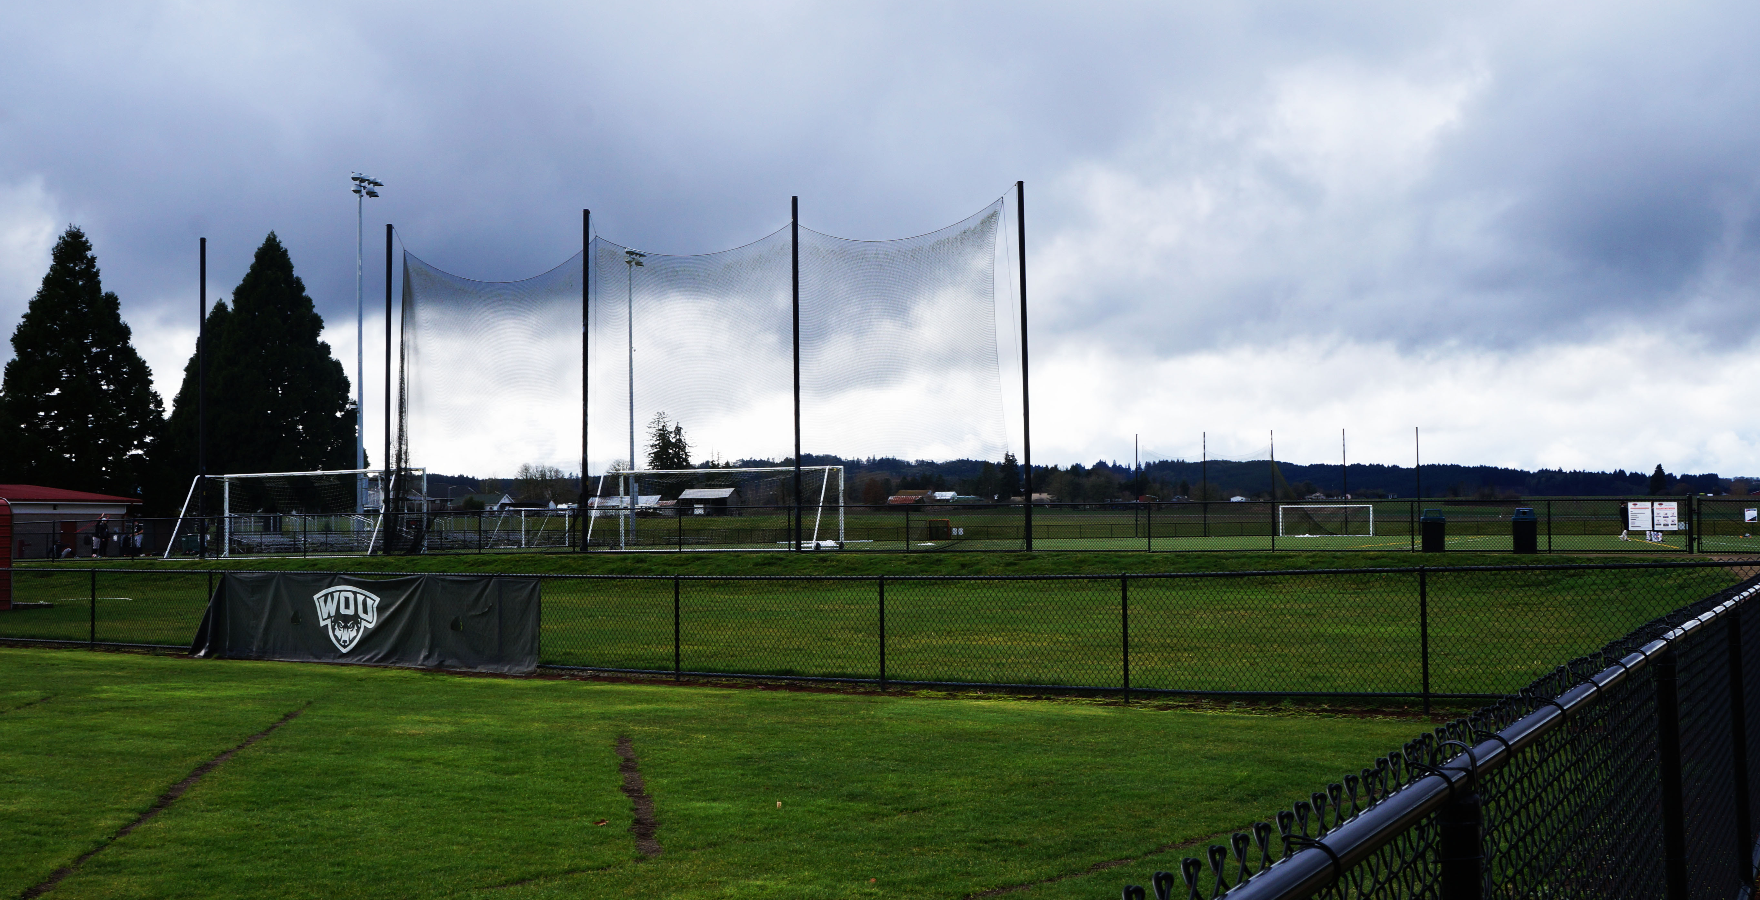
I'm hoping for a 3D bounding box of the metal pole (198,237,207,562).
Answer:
[{"bbox_3d":[-19.611,-1.473,55.200,0.180,9.380,0.180,-2,-3,17],"label":"metal pole"}]

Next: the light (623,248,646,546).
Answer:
[{"bbox_3d":[-19.786,-4.338,154.850,1.100,24.170,2.700,-2,-3,22],"label":"light"}]

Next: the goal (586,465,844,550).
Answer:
[{"bbox_3d":[-5.037,1.767,58.028,7.500,2.520,2.450,-2,-3,19],"label":"goal"}]

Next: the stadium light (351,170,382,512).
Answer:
[{"bbox_3d":[-32.848,-5.644,121.850,1.100,24.200,2.700,-2,-3,22],"label":"stadium light"}]

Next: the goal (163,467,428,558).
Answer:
[{"bbox_3d":[-17.456,1.869,56.901,7.500,2.520,2.550,-2,-3,22],"label":"goal"}]

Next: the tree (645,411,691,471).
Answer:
[{"bbox_3d":[-44.454,2.741,400.000,9.500,22.000,9.500,-1,-3,0],"label":"tree"}]

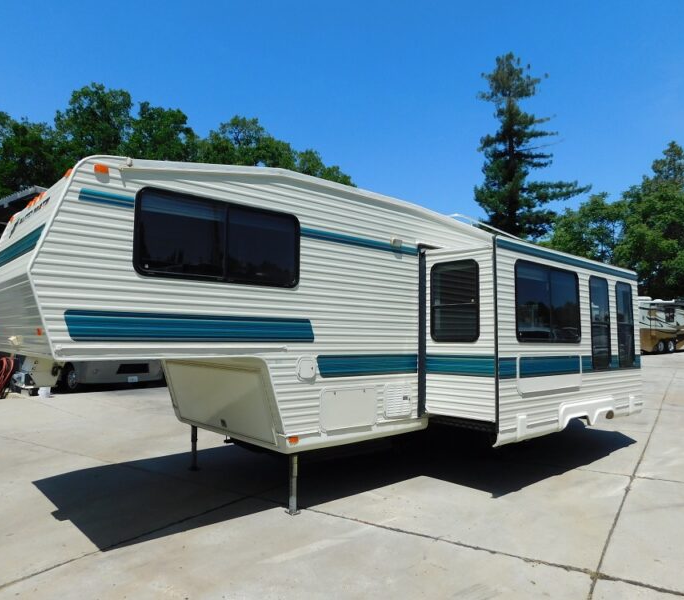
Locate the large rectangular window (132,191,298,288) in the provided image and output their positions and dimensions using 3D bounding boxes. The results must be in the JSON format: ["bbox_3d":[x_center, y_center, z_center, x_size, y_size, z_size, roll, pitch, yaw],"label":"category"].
[{"bbox_3d":[-1.068,-0.530,4.934,1.699,0.753,0.070,4,-6,-42],"label":"large rectangular window"}]

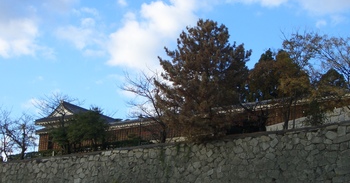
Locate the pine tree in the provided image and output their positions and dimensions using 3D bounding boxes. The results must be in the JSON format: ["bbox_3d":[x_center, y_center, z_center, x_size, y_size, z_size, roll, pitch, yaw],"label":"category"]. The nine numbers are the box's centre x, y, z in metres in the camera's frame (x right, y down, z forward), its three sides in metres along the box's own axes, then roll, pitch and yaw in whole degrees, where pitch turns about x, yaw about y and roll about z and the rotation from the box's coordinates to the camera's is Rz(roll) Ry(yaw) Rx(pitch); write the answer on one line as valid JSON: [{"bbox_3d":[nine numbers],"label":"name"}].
[{"bbox_3d":[2.810,-1.070,64.000,9.700,13.000,9.300,0,-12,0],"label":"pine tree"}]

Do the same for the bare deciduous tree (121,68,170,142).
[{"bbox_3d":[-2.950,1.580,66.000,5.700,7.800,5.500,0,-12,0],"label":"bare deciduous tree"}]

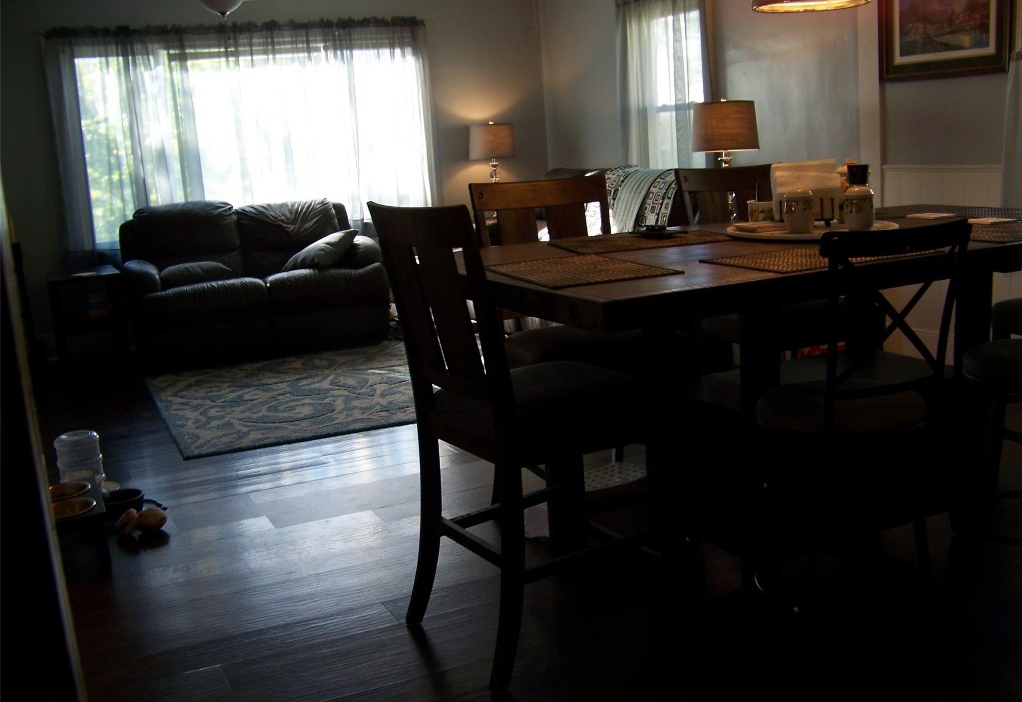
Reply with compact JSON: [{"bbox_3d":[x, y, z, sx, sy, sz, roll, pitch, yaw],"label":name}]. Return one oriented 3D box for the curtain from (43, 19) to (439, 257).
[{"bbox_3d":[-1.678,-1.389,6.962,2.540,1.580,0.100,-9,13,-23],"label":"curtain"}]

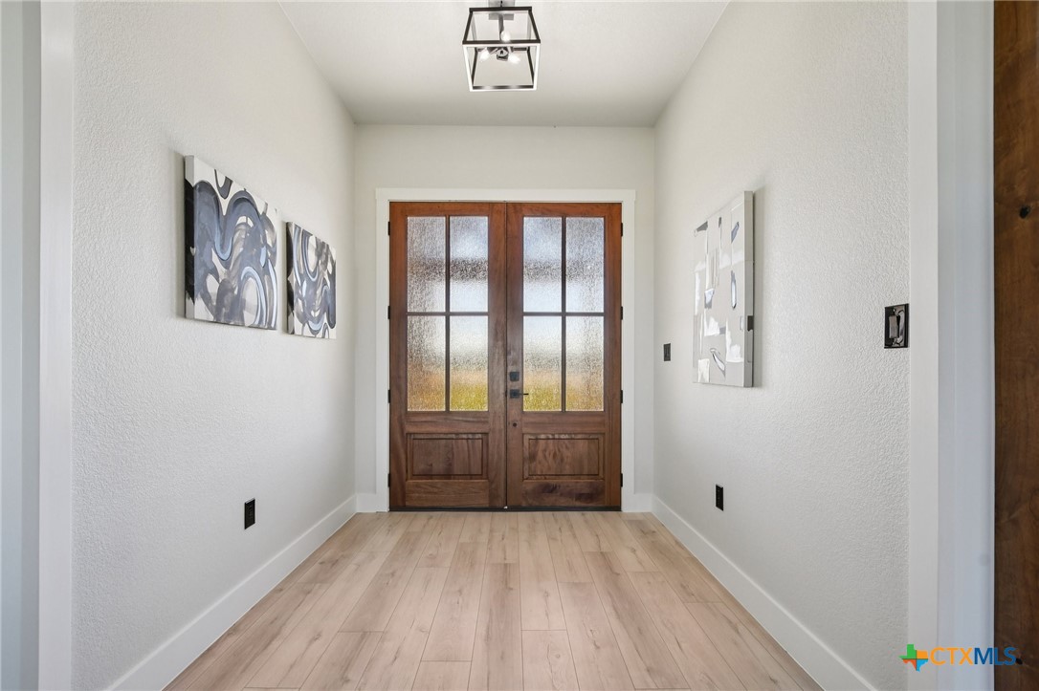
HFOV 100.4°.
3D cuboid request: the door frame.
[{"bbox_3d":[-0.106,0.042,3.445,2.055,2.556,0.120,0,-2,-1],"label":"door frame"}]

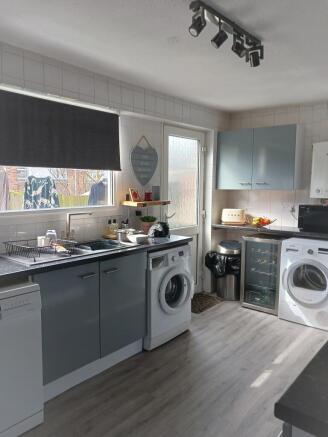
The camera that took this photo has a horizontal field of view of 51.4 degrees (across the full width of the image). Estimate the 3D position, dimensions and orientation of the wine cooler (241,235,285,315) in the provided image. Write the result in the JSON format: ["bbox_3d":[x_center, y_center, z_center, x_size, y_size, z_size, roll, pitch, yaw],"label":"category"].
[{"bbox_3d":[1.261,0.627,4.046,0.450,0.835,0.510,5,7,40],"label":"wine cooler"}]

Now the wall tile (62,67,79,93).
[{"bbox_3d":[-0.730,-1.073,2.677,0.011,0.158,0.154,5,8,41],"label":"wall tile"}]

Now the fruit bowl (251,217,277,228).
[{"bbox_3d":[1.224,0.051,4.212,0.325,0.135,0.320,0,5,0],"label":"fruit bowl"}]

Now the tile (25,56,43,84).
[{"bbox_3d":[-0.954,-1.082,2.497,0.010,0.164,0.155,5,7,40],"label":"tile"}]

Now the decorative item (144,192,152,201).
[{"bbox_3d":[-0.158,-0.219,3.533,0.050,0.083,0.065,5,7,40],"label":"decorative item"}]

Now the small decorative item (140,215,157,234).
[{"bbox_3d":[-0.147,0.065,3.266,0.144,0.189,0.144,0,6,0],"label":"small decorative item"}]

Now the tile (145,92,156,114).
[{"bbox_3d":[-0.132,-1.134,3.363,0.011,0.176,0.170,5,8,41],"label":"tile"}]

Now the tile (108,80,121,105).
[{"bbox_3d":[-0.447,-1.134,3.087,0.010,0.164,0.147,5,7,40],"label":"tile"}]

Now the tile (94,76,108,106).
[{"bbox_3d":[-0.533,-1.086,2.903,0.011,0.177,0.150,5,8,41],"label":"tile"}]

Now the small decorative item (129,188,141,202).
[{"bbox_3d":[-0.269,-0.215,3.192,0.050,0.132,0.133,5,8,41],"label":"small decorative item"}]

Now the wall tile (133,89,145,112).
[{"bbox_3d":[-0.237,-1.124,3.242,0.011,0.172,0.153,5,8,41],"label":"wall tile"}]

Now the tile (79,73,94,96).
[{"bbox_3d":[-0.630,-1.083,2.791,0.011,0.160,0.148,5,8,41],"label":"tile"}]

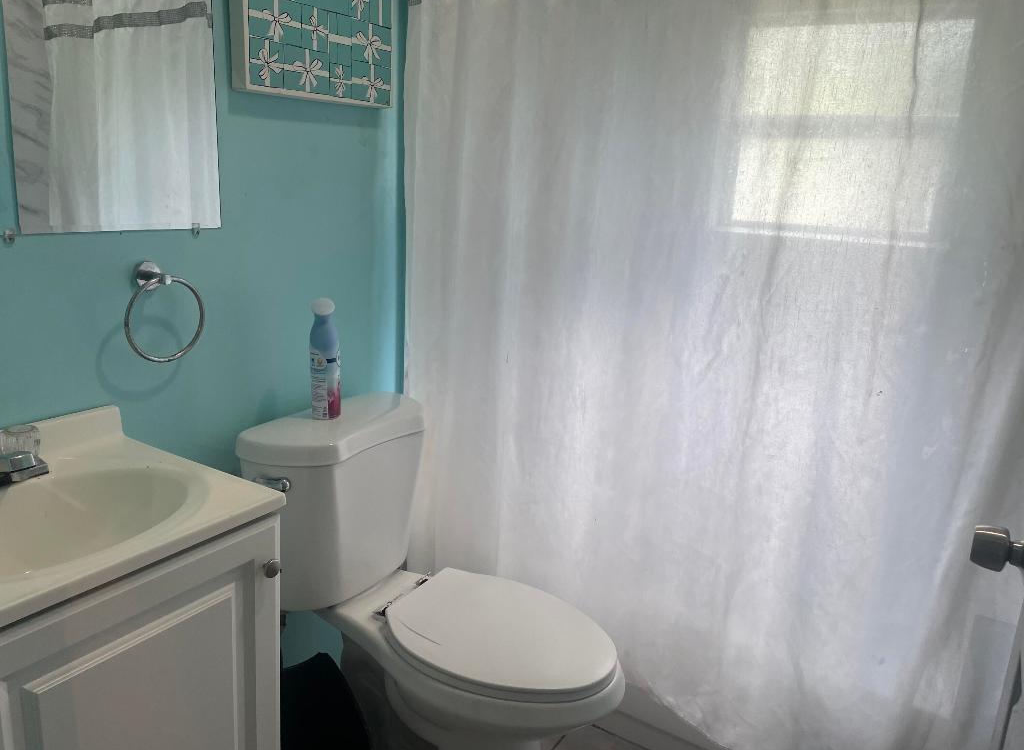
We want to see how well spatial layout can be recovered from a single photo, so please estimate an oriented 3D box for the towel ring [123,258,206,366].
[{"bbox_3d":[-0.580,-0.103,1.263,0.062,0.161,0.143,12,17,31],"label":"towel ring"}]

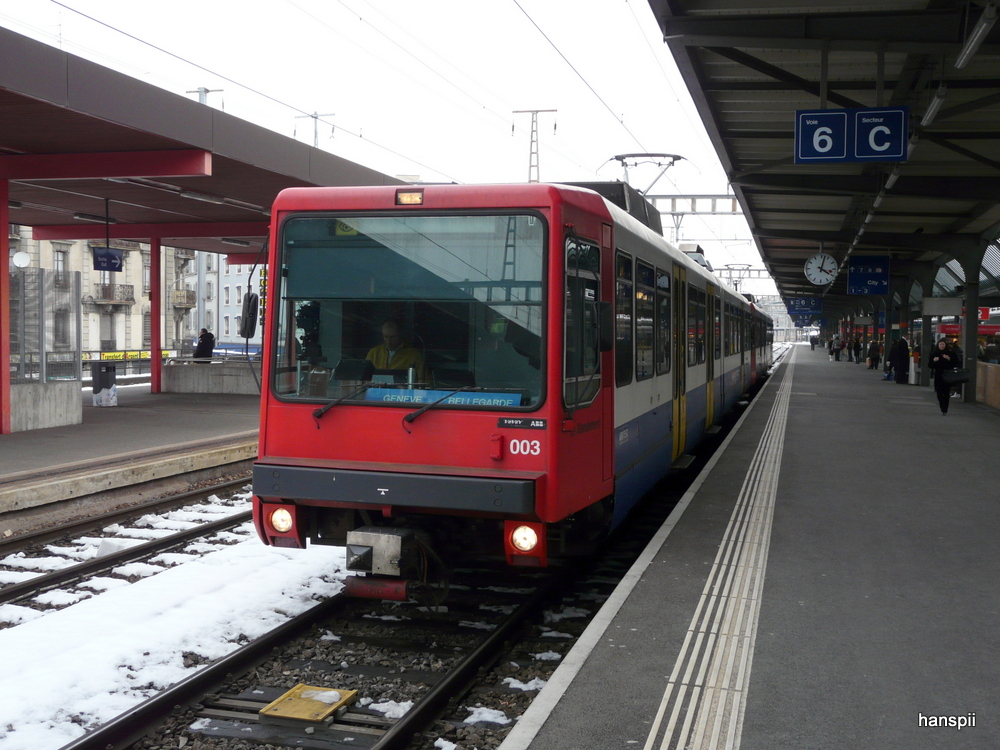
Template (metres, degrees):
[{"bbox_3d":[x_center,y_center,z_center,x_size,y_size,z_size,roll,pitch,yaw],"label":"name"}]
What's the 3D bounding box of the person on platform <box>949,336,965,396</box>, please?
[{"bbox_3d":[12.820,-0.196,29.972,0.450,1.640,0.500,1,2,3],"label":"person on platform"}]

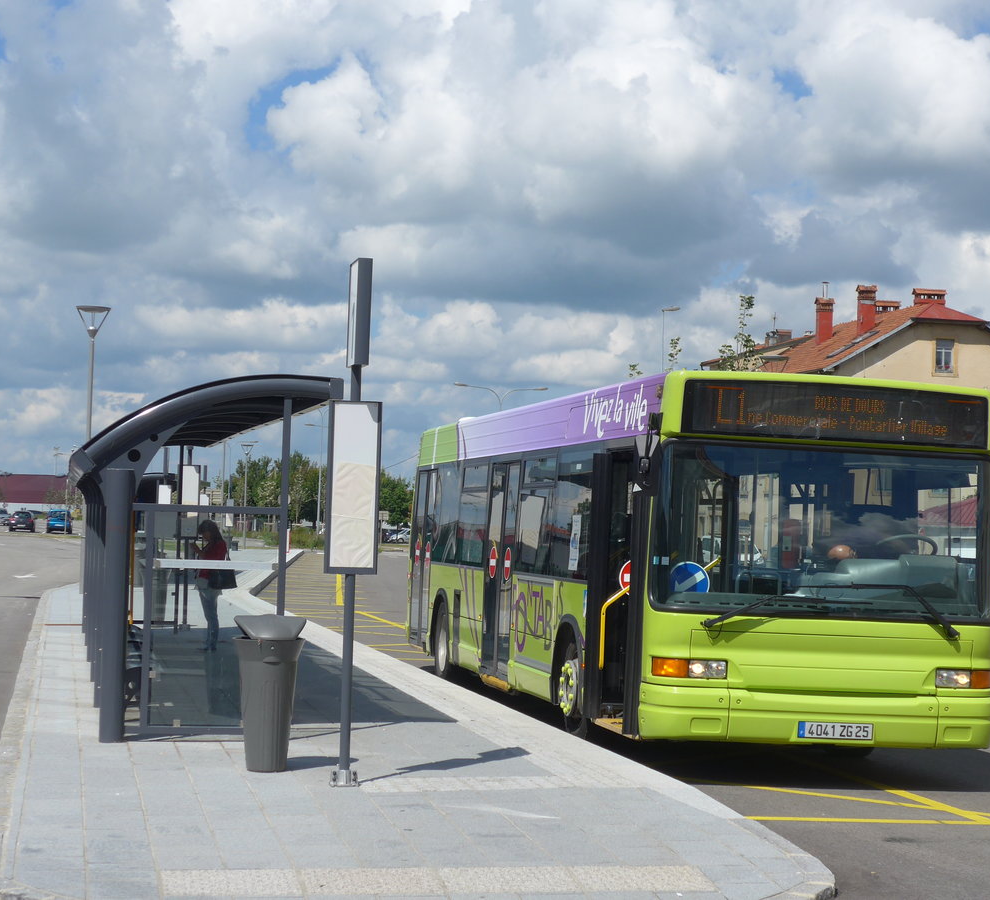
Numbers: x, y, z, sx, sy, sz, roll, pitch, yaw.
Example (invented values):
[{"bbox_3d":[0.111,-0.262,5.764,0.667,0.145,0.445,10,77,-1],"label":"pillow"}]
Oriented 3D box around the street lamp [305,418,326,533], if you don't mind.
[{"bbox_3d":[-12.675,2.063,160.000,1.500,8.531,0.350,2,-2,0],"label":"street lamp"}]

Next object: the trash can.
[{"bbox_3d":[-1.363,1.442,13.682,0.440,0.930,0.440,2,-2,0],"label":"trash can"}]

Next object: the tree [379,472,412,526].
[{"bbox_3d":[-9.662,5.605,225.000,4.100,6.785,4.100,2,-2,-11],"label":"tree"}]

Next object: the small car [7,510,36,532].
[{"bbox_3d":[-32.038,4.877,154.975,1.700,1.450,3.950,2,-2,-11],"label":"small car"}]

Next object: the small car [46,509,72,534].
[{"bbox_3d":[-27.593,4.538,144.800,1.620,1.520,3.600,2,-2,-11],"label":"small car"}]

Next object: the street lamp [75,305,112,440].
[{"bbox_3d":[-7.554,-0.019,42.490,0.620,5.348,0.620,2,-2,-11],"label":"street lamp"}]

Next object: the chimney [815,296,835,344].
[{"bbox_3d":[17.522,-6.866,121.300,0.950,2.494,0.650,2,-2,-11],"label":"chimney"}]

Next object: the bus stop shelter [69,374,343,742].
[{"bbox_3d":[-3.159,0.880,21.426,1.779,2.453,13.000,2,-2,-11],"label":"bus stop shelter"}]

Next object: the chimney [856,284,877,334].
[{"bbox_3d":[18.754,-7.093,115.500,0.950,2.474,0.650,2,-2,-11],"label":"chimney"}]

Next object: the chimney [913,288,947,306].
[{"bbox_3d":[21.554,-7.530,113.500,1.620,0.964,0.650,2,-2,-11],"label":"chimney"}]

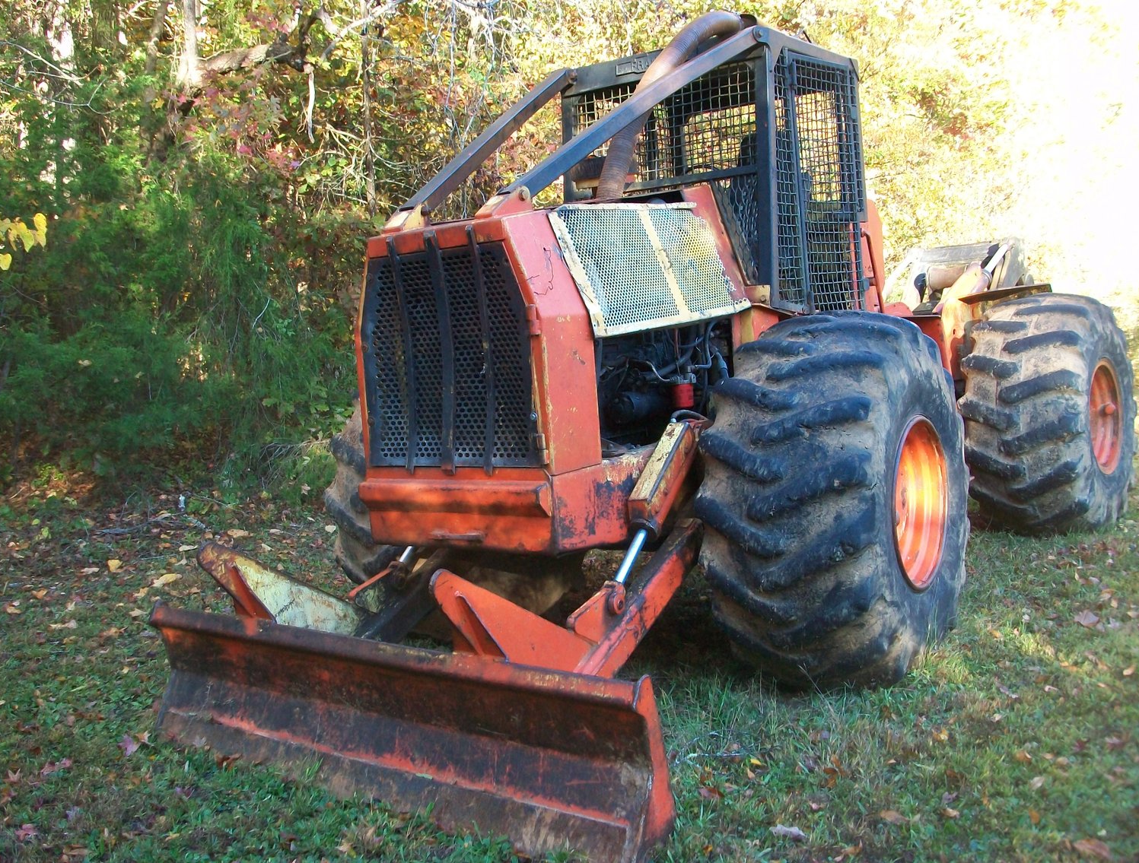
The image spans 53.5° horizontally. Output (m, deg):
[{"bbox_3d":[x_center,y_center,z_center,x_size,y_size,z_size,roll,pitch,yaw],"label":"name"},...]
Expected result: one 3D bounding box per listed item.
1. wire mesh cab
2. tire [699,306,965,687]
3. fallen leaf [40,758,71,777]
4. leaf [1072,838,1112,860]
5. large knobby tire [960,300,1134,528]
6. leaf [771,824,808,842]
[{"bbox_3d":[0.775,-1.270,5.990,1.120,1.270,1.200,0,7,36],"label":"wire mesh cab"},{"bbox_3d":[1.166,0.283,4.774,0.710,1.520,1.540,0,7,34],"label":"tire"},{"bbox_3d":[-1.977,1.295,4.354,0.065,0.022,0.115,-1,7,31],"label":"fallen leaf"},{"bbox_3d":[1.462,1.169,3.164,0.070,0.020,0.100,-8,7,-35],"label":"leaf"},{"bbox_3d":[3.112,-0.101,7.271,0.710,1.520,1.540,1,7,40],"label":"large knobby tire"},{"bbox_3d":[0.656,1.204,3.389,0.060,0.022,0.110,-9,8,-42],"label":"leaf"}]

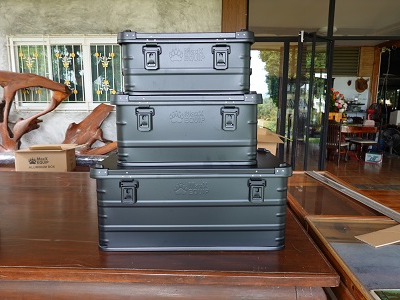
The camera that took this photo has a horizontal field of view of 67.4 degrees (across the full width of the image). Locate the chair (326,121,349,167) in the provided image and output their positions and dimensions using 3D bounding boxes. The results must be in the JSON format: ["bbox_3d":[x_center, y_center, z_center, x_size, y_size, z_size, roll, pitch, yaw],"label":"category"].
[{"bbox_3d":[2.724,-0.194,6.034,0.460,0.900,0.440,-8,13,-37],"label":"chair"}]

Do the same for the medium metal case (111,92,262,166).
[{"bbox_3d":[-0.048,-0.104,1.325,0.582,0.280,0.385,0,10,-1],"label":"medium metal case"}]

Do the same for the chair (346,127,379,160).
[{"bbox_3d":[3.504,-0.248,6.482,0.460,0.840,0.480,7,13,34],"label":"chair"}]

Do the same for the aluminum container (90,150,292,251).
[{"bbox_3d":[-0.033,0.204,1.360,0.782,0.354,0.385,0,10,-1],"label":"aluminum container"}]

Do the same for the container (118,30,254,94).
[{"bbox_3d":[-0.054,-0.356,1.282,0.522,0.232,0.350,0,10,-1],"label":"container"}]

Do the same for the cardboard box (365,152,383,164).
[{"bbox_3d":[3.605,0.124,6.225,0.340,0.200,0.250,4,11,22],"label":"cardboard box"}]

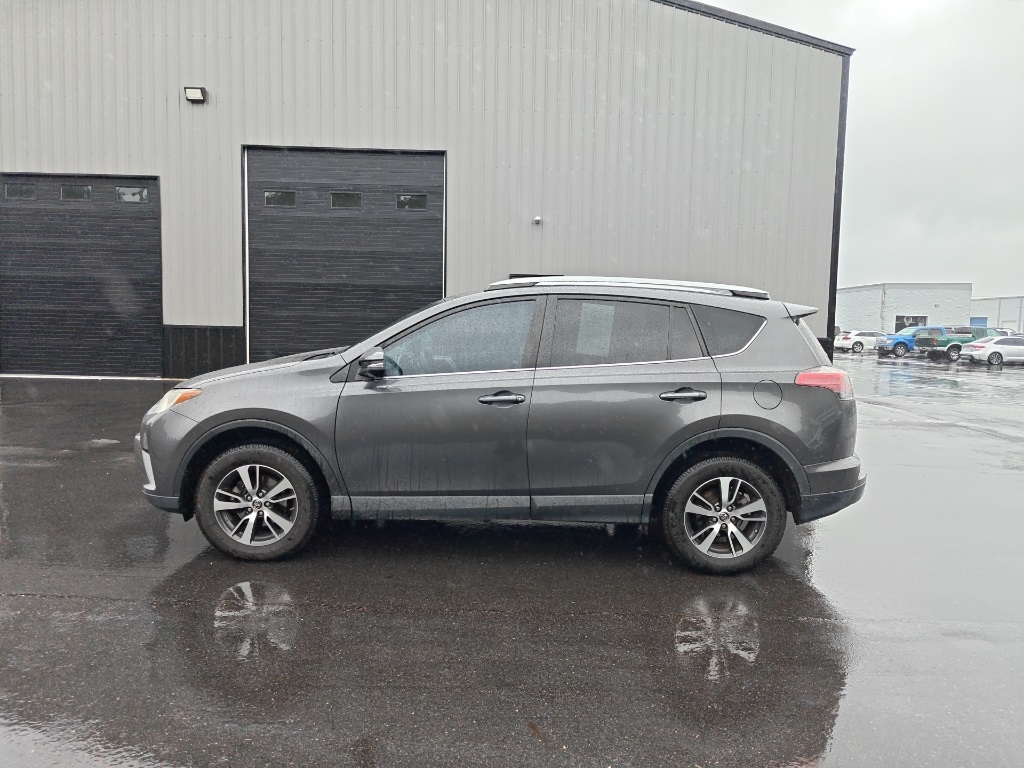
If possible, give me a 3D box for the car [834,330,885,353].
[{"bbox_3d":[25.990,-3.050,49.300,4.800,1.610,1.900,1,5,0],"label":"car"}]

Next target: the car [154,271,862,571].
[{"bbox_3d":[-0.095,0.153,4.725,4.610,1.705,1.870,1,5,0],"label":"car"}]

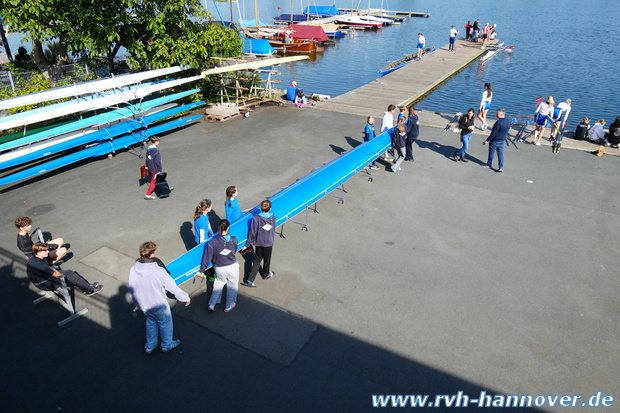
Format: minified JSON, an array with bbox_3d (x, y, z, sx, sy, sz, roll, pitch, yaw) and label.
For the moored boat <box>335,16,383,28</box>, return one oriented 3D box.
[{"bbox_3d":[6.150,-23.574,59.137,5.700,1.150,2.100,12,28,22],"label":"moored boat"}]

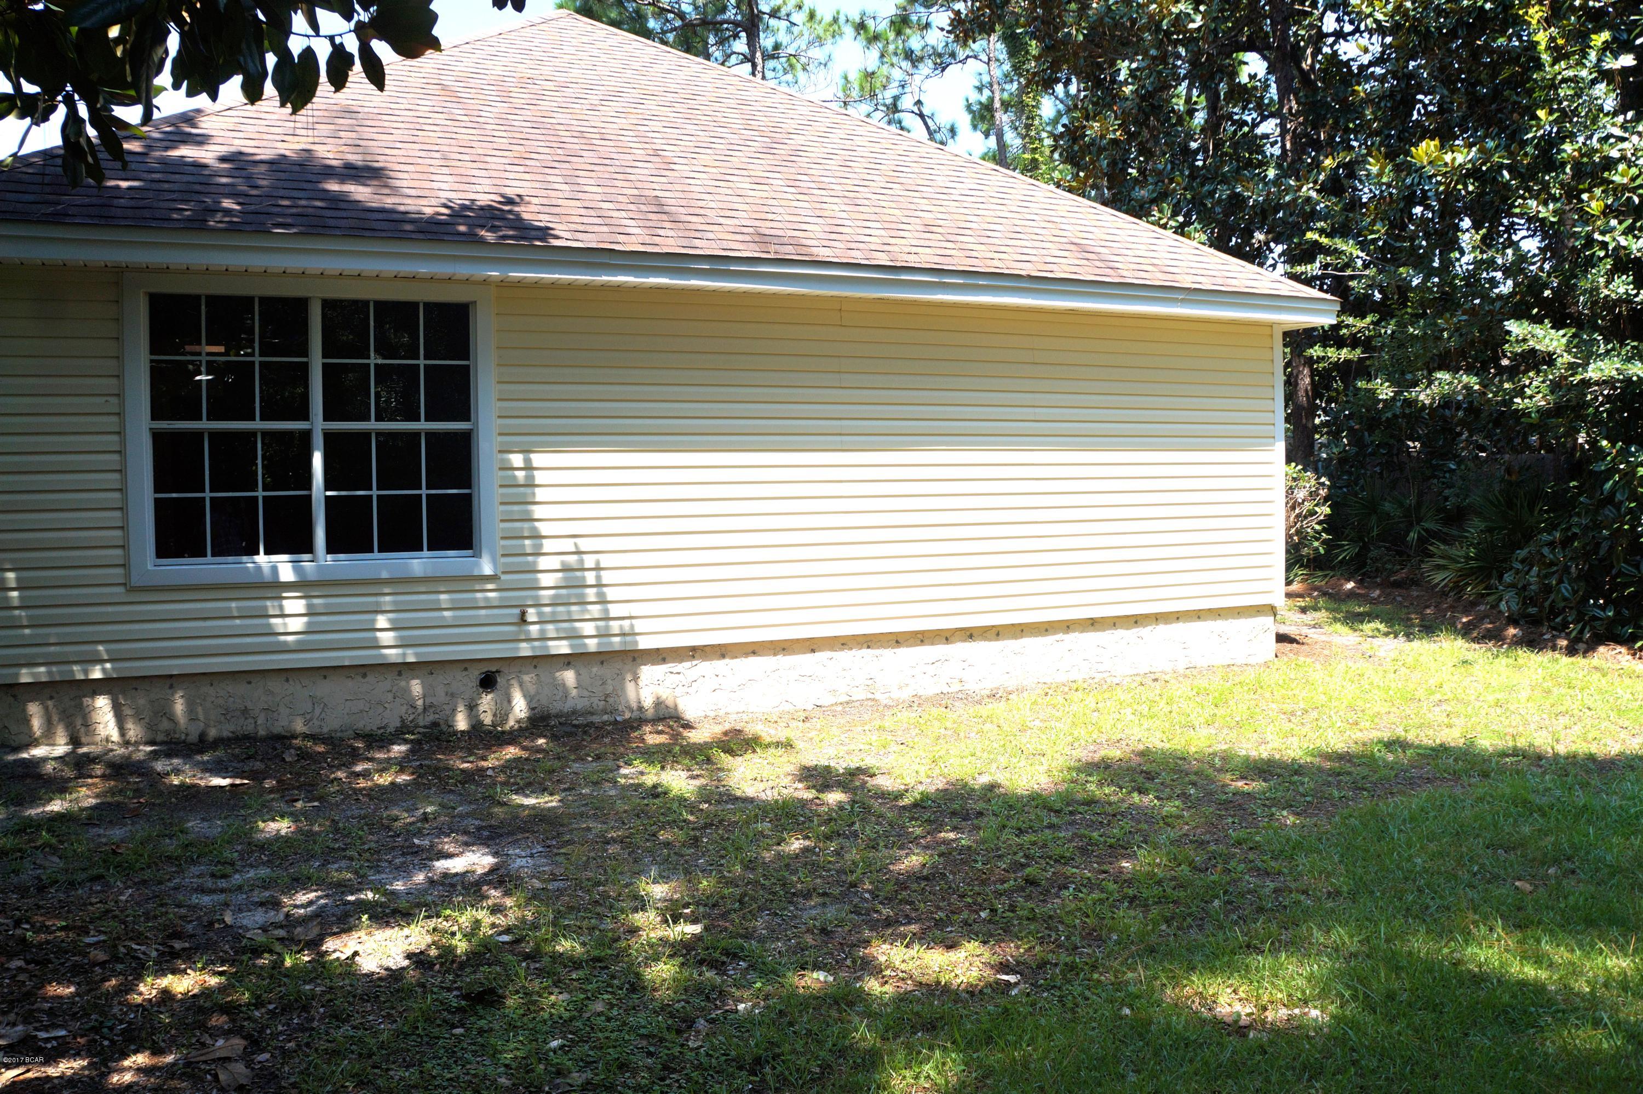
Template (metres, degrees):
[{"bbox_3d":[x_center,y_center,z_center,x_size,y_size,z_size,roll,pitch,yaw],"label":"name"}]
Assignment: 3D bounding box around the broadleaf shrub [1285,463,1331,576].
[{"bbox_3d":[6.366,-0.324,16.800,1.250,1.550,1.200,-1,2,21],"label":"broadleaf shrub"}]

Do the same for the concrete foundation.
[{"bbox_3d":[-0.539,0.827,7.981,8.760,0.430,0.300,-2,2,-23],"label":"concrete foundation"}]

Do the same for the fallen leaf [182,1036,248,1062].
[{"bbox_3d":[-1.505,1.250,3.056,0.150,0.030,0.070,-2,14,-31],"label":"fallen leaf"}]

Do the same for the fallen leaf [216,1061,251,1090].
[{"bbox_3d":[-1.389,1.251,2.910,0.078,0.025,0.100,-2,14,-36],"label":"fallen leaf"}]

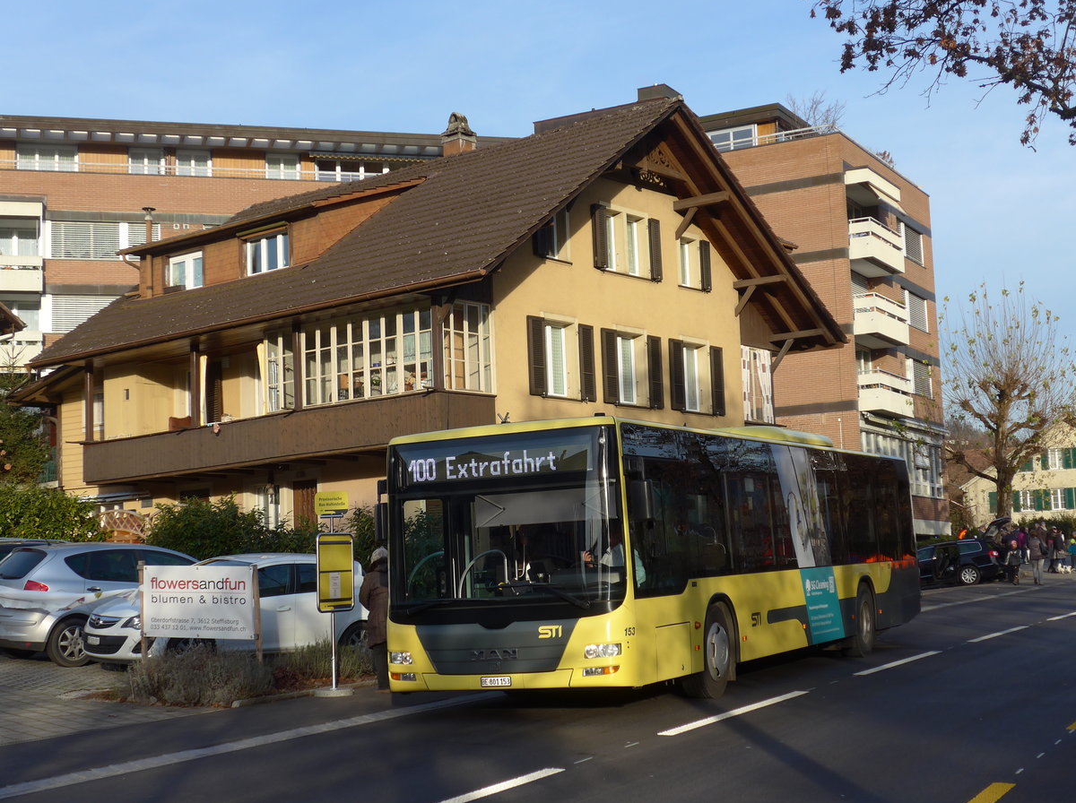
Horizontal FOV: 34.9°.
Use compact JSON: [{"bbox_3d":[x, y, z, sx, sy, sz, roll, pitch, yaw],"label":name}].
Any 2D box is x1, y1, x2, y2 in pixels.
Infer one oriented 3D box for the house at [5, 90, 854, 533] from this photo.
[{"bbox_3d":[-2.811,-0.316,36.851,14.886,9.568,11.960,-8,-9,39],"label":"house"}]

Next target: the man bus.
[{"bbox_3d":[2.089,1.848,20.726,2.520,2.920,11.980,-6,-6,25],"label":"man bus"}]

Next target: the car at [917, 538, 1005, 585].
[{"bbox_3d":[13.439,5.598,58.145,4.770,1.510,1.820,-8,-8,21],"label":"car"}]

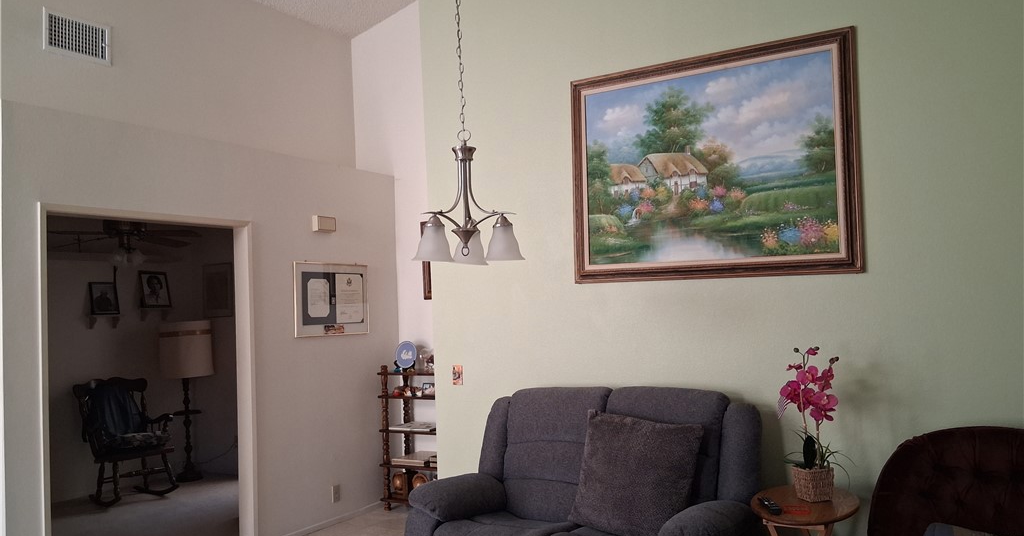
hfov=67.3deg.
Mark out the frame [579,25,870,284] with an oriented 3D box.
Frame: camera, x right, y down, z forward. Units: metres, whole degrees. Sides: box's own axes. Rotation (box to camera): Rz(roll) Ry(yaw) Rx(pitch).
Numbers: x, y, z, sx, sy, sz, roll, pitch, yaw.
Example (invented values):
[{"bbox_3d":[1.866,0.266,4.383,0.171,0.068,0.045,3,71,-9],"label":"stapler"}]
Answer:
[{"bbox_3d":[0.940,-0.490,3.771,1.405,1.090,0.050,-3,-3,32],"label":"frame"}]

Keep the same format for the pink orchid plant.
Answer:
[{"bbox_3d":[1.250,0.593,3.231,0.235,0.528,0.190,-5,-4,32],"label":"pink orchid plant"}]

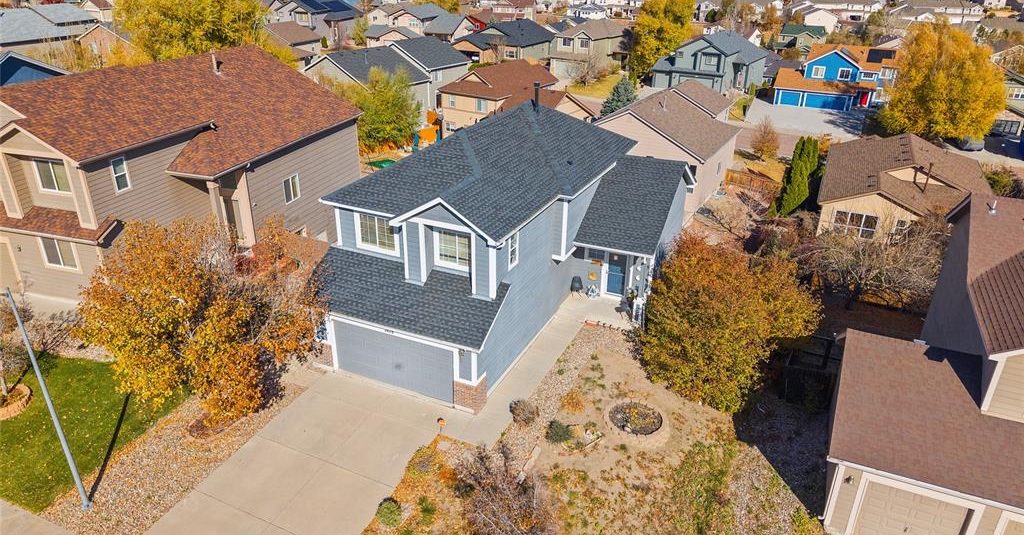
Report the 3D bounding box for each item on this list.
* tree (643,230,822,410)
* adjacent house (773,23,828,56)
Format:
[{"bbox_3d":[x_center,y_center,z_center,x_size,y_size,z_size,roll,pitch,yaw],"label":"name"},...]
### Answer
[{"bbox_3d":[7.810,1.560,25.510,6.300,5.100,6.200,11,28,23],"label":"tree"},{"bbox_3d":[63.150,-49.050,154.460,10.600,7.900,11.600,11,27,21],"label":"adjacent house"}]

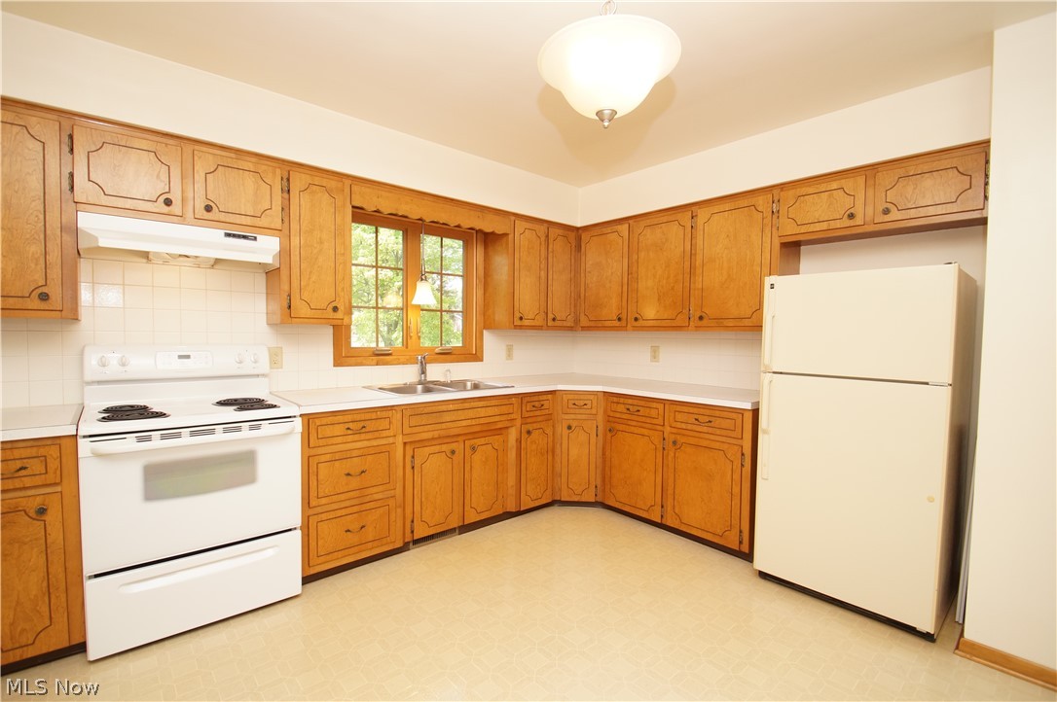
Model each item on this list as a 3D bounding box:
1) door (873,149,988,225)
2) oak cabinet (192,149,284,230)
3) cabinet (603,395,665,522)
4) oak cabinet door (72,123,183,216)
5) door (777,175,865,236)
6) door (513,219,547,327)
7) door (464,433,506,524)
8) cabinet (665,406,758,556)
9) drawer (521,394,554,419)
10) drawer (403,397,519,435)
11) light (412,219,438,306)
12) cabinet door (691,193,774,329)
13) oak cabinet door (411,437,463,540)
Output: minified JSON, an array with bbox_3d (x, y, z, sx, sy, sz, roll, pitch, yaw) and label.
[{"bbox_3d":[1.919,-0.778,2.122,0.030,0.263,0.392,-1,3,-42],"label":"door"},{"bbox_3d":[-1.518,-0.784,2.291,0.380,0.314,0.337,-1,3,-38],"label":"oak cabinet"},{"bbox_3d":[0.922,0.714,3.223,0.592,0.806,0.495,-1,3,-44],"label":"cabinet"},{"bbox_3d":[-1.753,-0.784,1.943,0.353,0.318,0.025,-1,3,-40],"label":"oak cabinet door"},{"bbox_3d":[1.622,-0.794,2.448,0.030,0.263,0.409,-1,3,-42],"label":"door"},{"bbox_3d":[0.004,-0.592,3.421,0.294,0.786,0.030,-1,3,-39],"label":"door"},{"bbox_3d":[-0.291,0.843,2.915,0.302,0.546,0.030,-1,3,-39],"label":"door"},{"bbox_3d":[1.282,0.709,2.830,0.600,0.792,0.513,-1,3,-42],"label":"cabinet"},{"bbox_3d":[-0.084,0.367,3.198,0.282,0.140,0.460,-1,3,-40],"label":"drawer"},{"bbox_3d":[-0.504,0.381,2.826,0.808,0.143,0.400,-1,3,-40],"label":"drawer"},{"bbox_3d":[-0.710,-0.618,2.983,0.153,0.612,0.153,-1,3,-38],"label":"light"},{"bbox_3d":[1.299,-0.551,2.810,0.030,0.786,0.465,-1,3,-42],"label":"cabinet door"},{"bbox_3d":[-0.560,0.848,2.695,0.298,0.546,0.030,-1,3,-39],"label":"oak cabinet door"}]

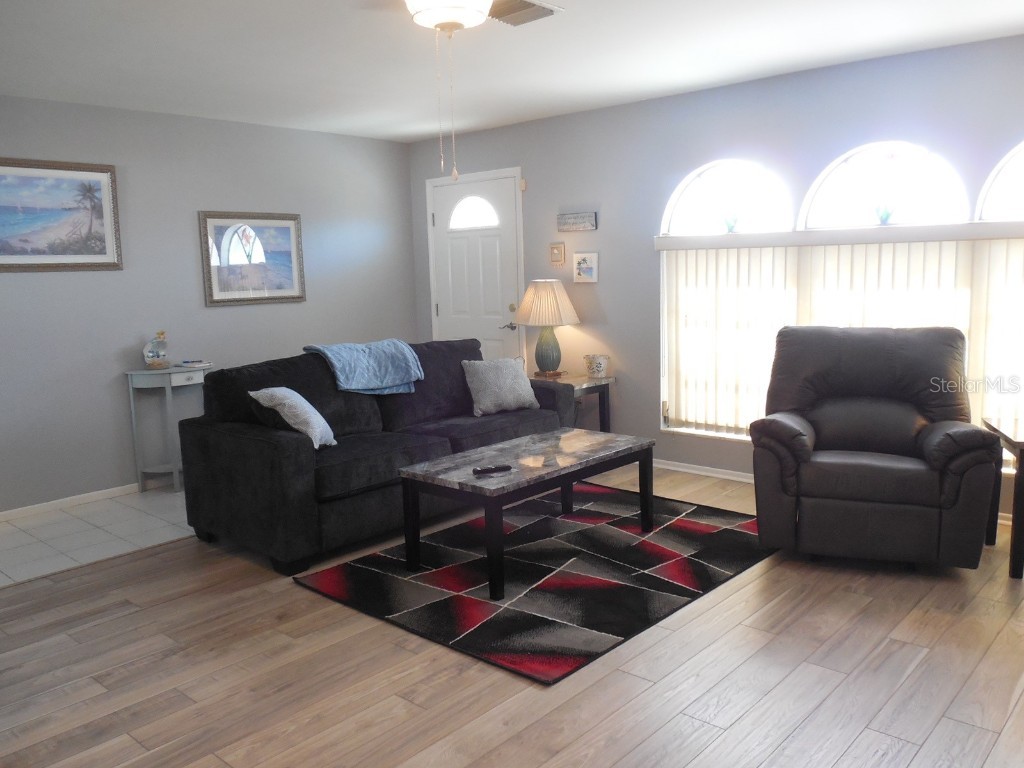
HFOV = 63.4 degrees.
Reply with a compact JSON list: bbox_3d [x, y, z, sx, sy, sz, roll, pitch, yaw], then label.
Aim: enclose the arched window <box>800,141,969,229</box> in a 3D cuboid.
[{"bbox_3d":[2.026,-1.088,4.534,0.912,0.455,0.100,6,11,42],"label":"arched window"}]

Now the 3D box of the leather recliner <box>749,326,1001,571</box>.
[{"bbox_3d":[1.755,0.259,4.119,1.040,1.030,0.920,2,9,21],"label":"leather recliner"}]

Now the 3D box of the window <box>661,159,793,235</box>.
[{"bbox_3d":[1.342,-1.160,5.153,0.898,0.455,0.100,6,11,42],"label":"window"}]

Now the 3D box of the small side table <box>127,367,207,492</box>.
[{"bbox_3d":[-2.147,0.290,5.458,0.290,0.790,0.600,6,11,42],"label":"small side table"}]

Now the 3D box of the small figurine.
[{"bbox_3d":[-2.291,-0.215,5.335,0.160,0.240,0.120,-7,10,-35],"label":"small figurine"}]

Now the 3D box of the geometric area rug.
[{"bbox_3d":[0.275,0.821,4.072,1.533,0.012,2.110,6,11,42],"label":"geometric area rug"}]

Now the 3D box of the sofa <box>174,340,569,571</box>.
[{"bbox_3d":[-0.673,0.285,4.807,1.000,0.910,2.085,6,11,42],"label":"sofa"}]

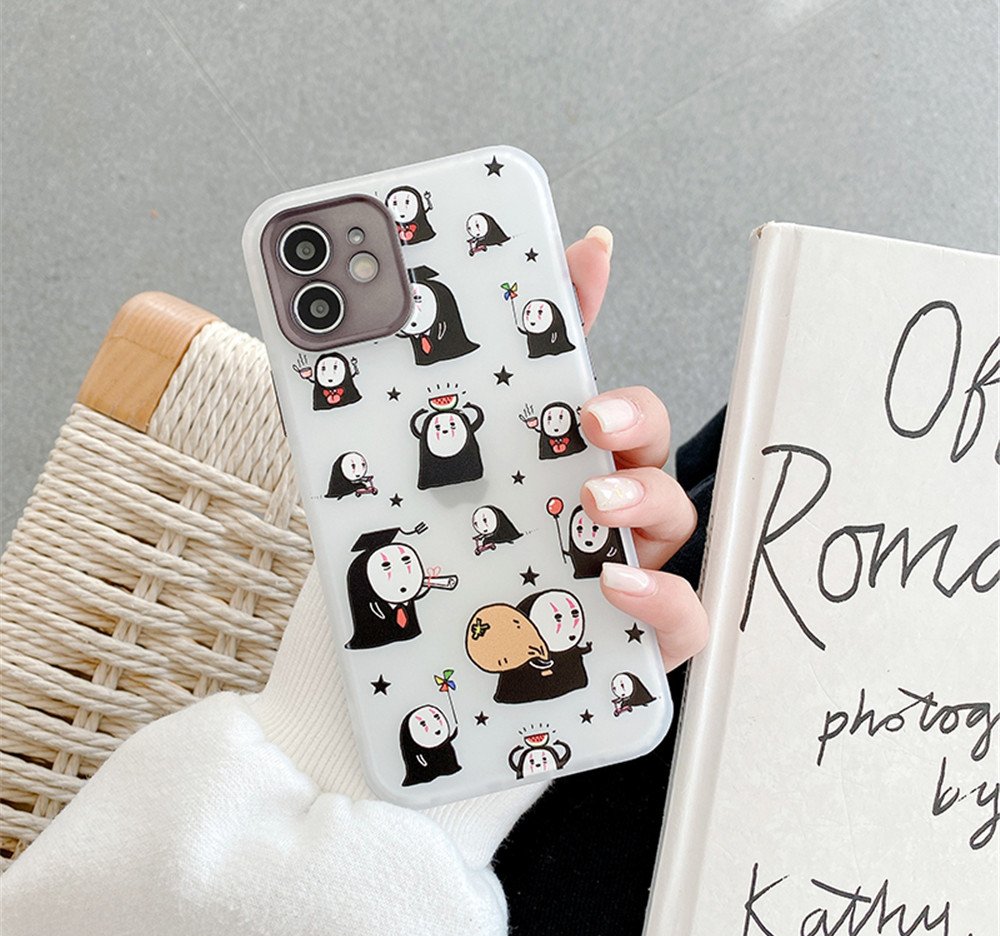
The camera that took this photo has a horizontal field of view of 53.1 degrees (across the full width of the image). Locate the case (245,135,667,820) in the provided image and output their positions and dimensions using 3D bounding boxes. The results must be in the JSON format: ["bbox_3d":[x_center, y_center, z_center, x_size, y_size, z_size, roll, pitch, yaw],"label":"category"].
[{"bbox_3d":[-0.010,0.002,0.240,0.075,0.011,0.150,-13,89,0],"label":"case"}]

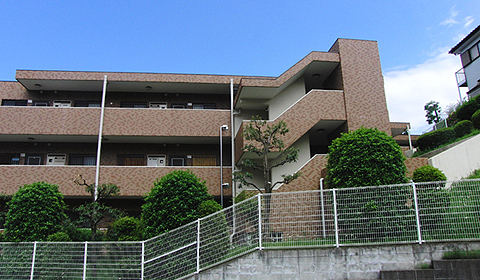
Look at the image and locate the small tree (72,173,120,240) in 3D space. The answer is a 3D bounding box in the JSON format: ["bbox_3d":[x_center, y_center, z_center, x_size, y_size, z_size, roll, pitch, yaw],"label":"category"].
[{"bbox_3d":[-5.356,3.129,13.469,1.794,3.715,1.704,-1,-15,0],"label":"small tree"}]

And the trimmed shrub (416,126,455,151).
[{"bbox_3d":[9.558,-0.078,17.536,1.941,1.204,1.164,-1,-15,0],"label":"trimmed shrub"}]

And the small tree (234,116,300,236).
[{"bbox_3d":[0.940,1.261,12.374,2.260,4.342,2.147,-1,-15,0],"label":"small tree"}]

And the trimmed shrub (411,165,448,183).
[{"bbox_3d":[6.070,1.166,11.549,1.087,0.772,1.087,-1,-15,0],"label":"trimmed shrub"}]

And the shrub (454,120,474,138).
[{"bbox_3d":[10.664,-0.502,17.124,0.947,0.887,0.947,-1,-15,0],"label":"shrub"}]

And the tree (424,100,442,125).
[{"bbox_3d":[14.355,-1.830,26.747,1.332,2.334,1.332,-1,-15,0],"label":"tree"}]

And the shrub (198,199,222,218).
[{"bbox_3d":[-0.994,2.979,12.352,1.131,1.932,1.131,-1,-15,0],"label":"shrub"}]

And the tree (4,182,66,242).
[{"bbox_3d":[-7.751,3.356,13.524,2.358,3.537,2.358,-1,-15,0],"label":"tree"}]

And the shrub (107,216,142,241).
[{"bbox_3d":[-4.398,3.702,13.730,1.372,1.546,1.372,-1,-15,0],"label":"shrub"}]

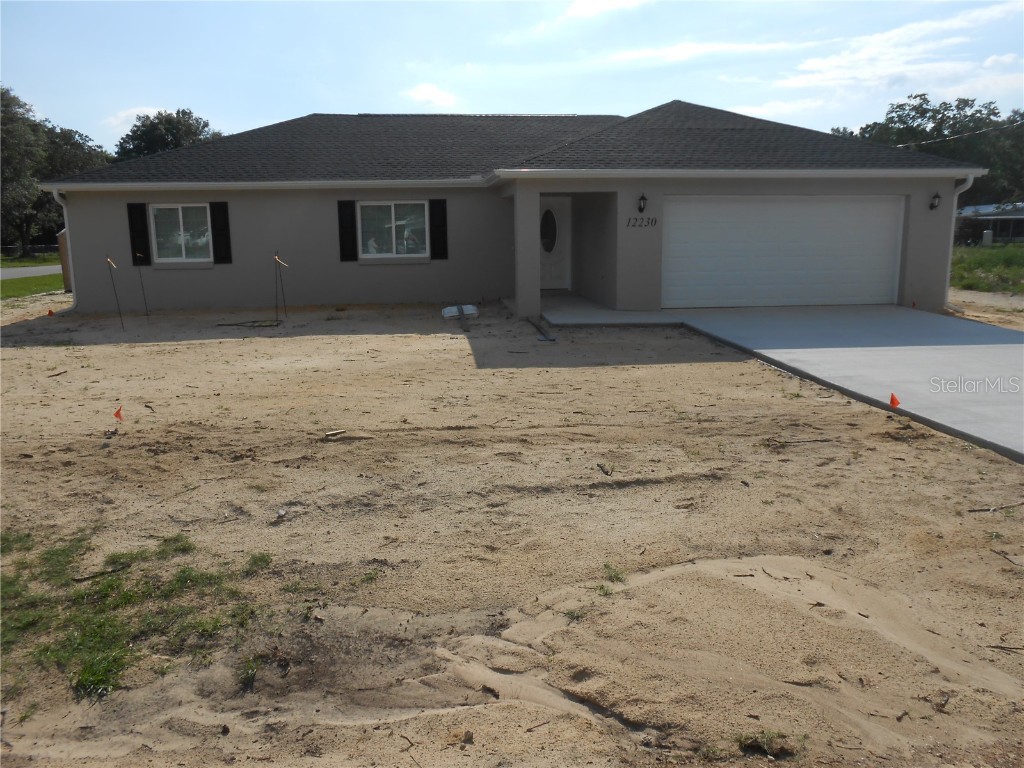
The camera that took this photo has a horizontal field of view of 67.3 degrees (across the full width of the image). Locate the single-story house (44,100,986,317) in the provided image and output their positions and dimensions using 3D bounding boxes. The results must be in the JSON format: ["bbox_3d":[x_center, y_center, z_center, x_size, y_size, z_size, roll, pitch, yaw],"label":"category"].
[{"bbox_3d":[-0.828,-4.694,19.759,18.484,4.760,12.600,-2,11,-5],"label":"single-story house"}]

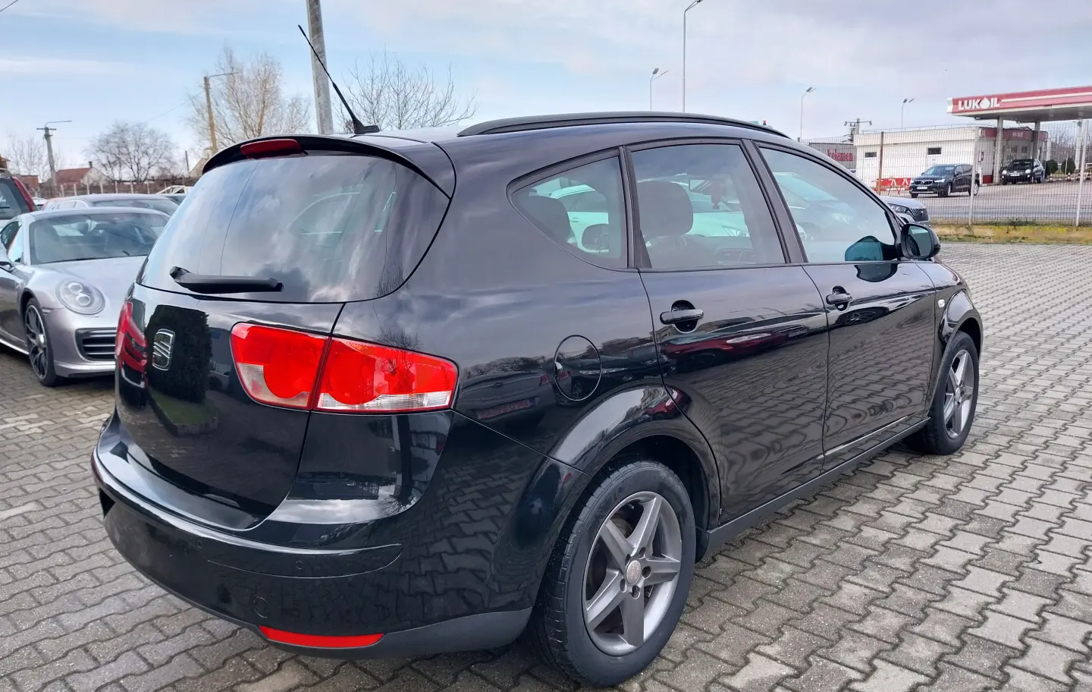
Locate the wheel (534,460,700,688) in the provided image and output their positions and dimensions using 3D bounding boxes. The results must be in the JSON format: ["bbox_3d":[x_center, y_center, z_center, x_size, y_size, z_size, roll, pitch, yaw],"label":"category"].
[{"bbox_3d":[0.182,0.619,2.354,0.210,0.630,0.630,8,14,44],"label":"wheel"}]

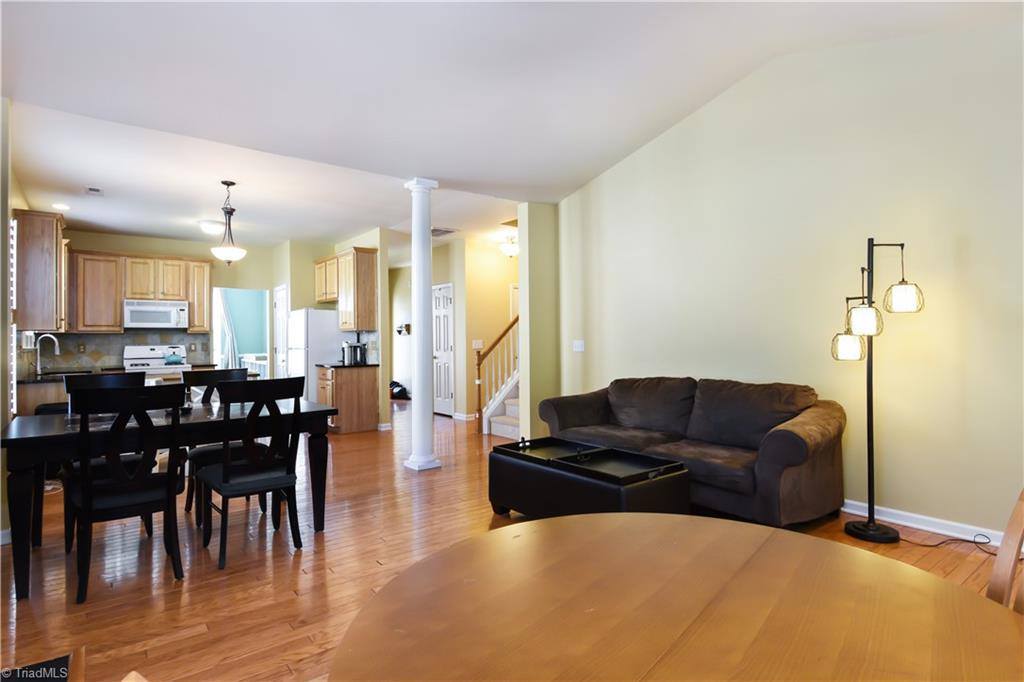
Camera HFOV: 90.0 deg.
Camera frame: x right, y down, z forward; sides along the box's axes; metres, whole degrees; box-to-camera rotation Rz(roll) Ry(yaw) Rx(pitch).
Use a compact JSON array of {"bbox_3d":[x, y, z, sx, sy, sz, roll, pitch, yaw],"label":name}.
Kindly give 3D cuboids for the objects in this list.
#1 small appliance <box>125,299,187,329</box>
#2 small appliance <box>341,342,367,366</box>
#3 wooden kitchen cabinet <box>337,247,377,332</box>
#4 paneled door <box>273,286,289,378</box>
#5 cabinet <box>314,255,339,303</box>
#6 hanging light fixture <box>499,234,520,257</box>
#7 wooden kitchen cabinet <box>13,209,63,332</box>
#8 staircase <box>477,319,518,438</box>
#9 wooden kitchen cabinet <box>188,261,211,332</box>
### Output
[{"bbox_3d":[-5.051,-0.369,7.273,0.740,0.390,0.400,-1,1,-38],"label":"small appliance"},{"bbox_3d":[-2.141,0.163,6.856,0.300,0.325,0.240,-1,1,-38],"label":"small appliance"},{"bbox_3d":[-2.107,-0.678,6.991,0.350,1.105,0.590,-1,1,-38],"label":"wooden kitchen cabinet"},{"bbox_3d":[-3.720,0.198,8.297,0.040,2.090,0.810,0,0,-38],"label":"paneled door"},{"bbox_3d":[-2.653,-0.922,7.770,0.352,0.643,0.990,0,0,-38],"label":"cabinet"},{"bbox_3d":[-0.016,-1.417,7.642,0.360,0.344,0.360,0,0,0],"label":"hanging light fixture"},{"bbox_3d":[-4.750,-0.672,5.154,0.354,1.135,0.710,0,0,-38],"label":"wooden kitchen cabinet"},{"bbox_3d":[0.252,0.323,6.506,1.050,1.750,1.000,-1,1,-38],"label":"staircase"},{"bbox_3d":[-4.840,-0.669,7.881,0.280,1.095,0.360,0,0,-38],"label":"wooden kitchen cabinet"}]

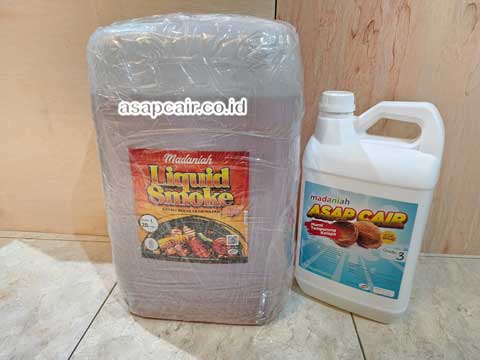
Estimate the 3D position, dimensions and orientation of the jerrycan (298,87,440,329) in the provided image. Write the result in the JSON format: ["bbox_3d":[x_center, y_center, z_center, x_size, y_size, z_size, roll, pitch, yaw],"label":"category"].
[{"bbox_3d":[0.196,0.036,0.497,0.172,0.326,0.130,12,26,29],"label":"jerrycan"}]

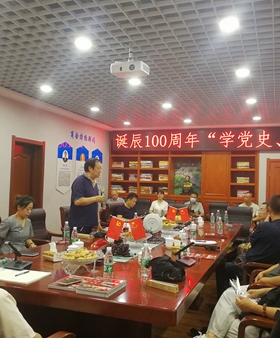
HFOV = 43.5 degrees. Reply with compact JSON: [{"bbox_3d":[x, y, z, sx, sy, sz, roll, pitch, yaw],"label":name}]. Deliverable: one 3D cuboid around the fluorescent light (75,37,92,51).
[{"bbox_3d":[-0.596,-1.324,3.704,0.175,0.050,0.175,0,-3,21],"label":"fluorescent light"}]

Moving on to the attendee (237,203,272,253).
[{"bbox_3d":[1.429,1.030,4.500,0.780,1.200,0.550,1,-3,9],"label":"attendee"}]

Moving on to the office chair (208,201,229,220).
[{"bbox_3d":[1.579,1.218,7.111,0.600,1.040,0.650,1,-2,21],"label":"office chair"}]

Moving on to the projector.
[{"bbox_3d":[-0.099,-1.030,3.650,0.330,0.095,0.240,-1,0,19],"label":"projector"}]

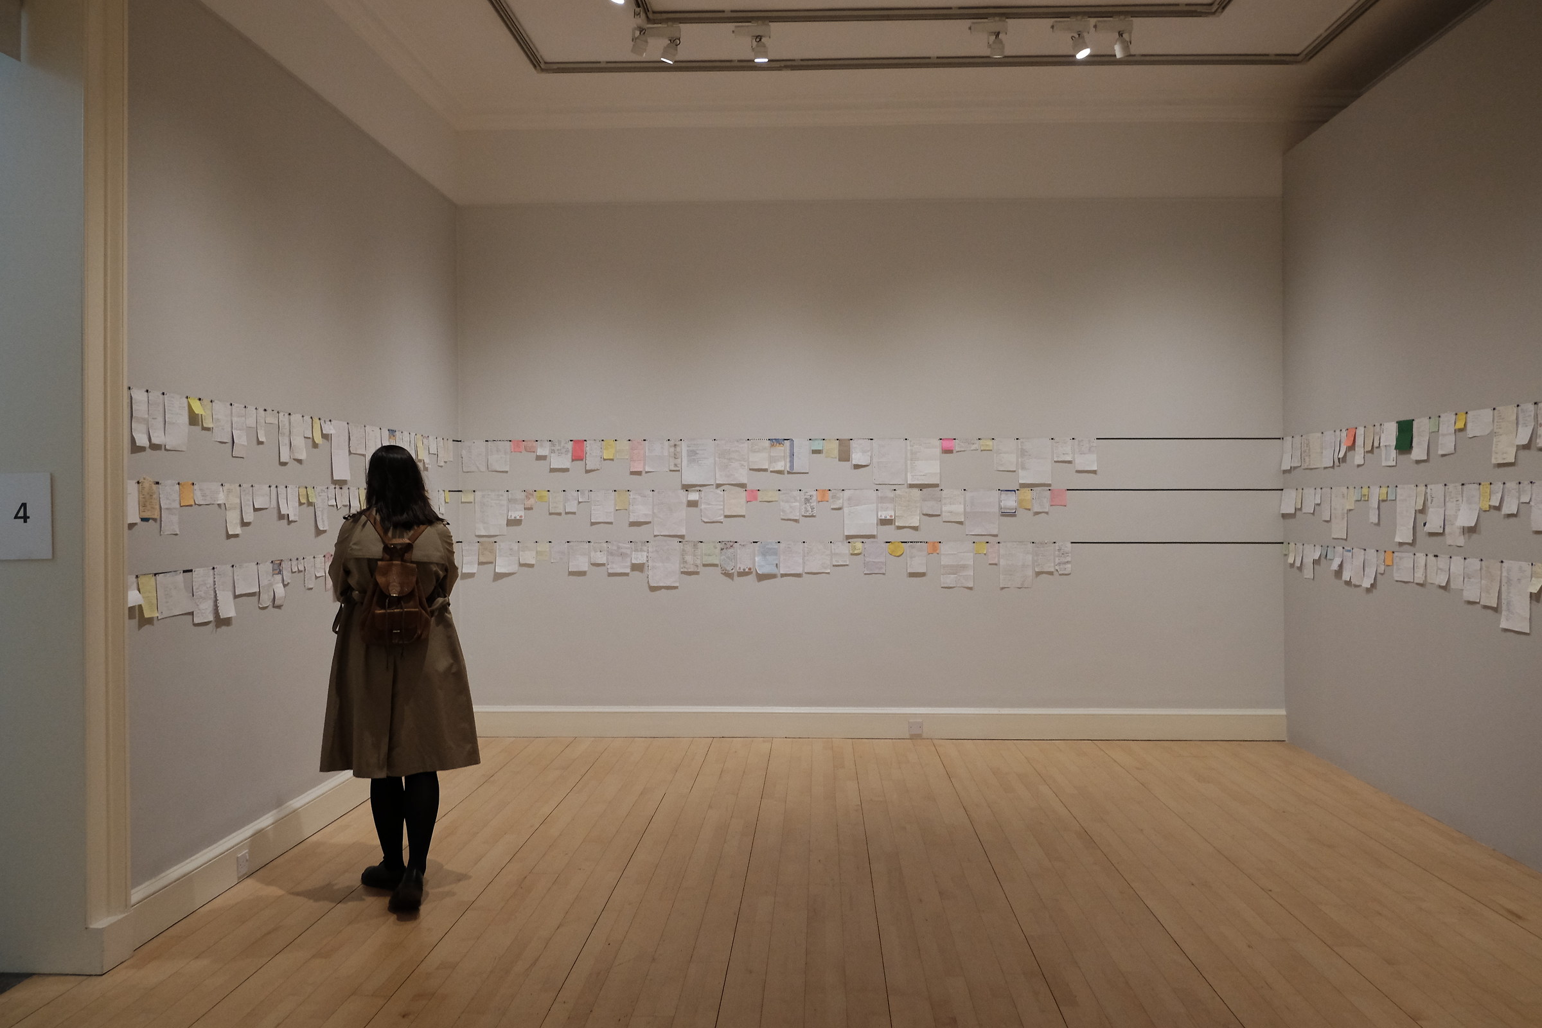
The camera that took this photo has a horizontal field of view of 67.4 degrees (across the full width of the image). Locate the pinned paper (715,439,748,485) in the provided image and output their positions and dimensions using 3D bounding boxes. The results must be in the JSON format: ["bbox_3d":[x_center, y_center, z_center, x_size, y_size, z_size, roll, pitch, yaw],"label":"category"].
[{"bbox_3d":[-0.255,-0.338,7.500,0.210,0.297,0.015,0,0,2],"label":"pinned paper"}]

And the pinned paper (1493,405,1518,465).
[{"bbox_3d":[3.221,-0.343,5.073,0.010,0.247,0.168,0,1,2],"label":"pinned paper"}]

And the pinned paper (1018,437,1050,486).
[{"bbox_3d":[1.728,-0.343,7.557,0.210,0.294,0.010,0,1,2],"label":"pinned paper"}]

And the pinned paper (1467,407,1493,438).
[{"bbox_3d":[3.229,-0.410,5.266,0.010,0.120,0.200,0,1,2],"label":"pinned paper"}]

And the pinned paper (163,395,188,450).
[{"bbox_3d":[-2.216,-0.337,4.310,0.010,0.205,0.152,0,1,2],"label":"pinned paper"}]

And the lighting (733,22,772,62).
[{"bbox_3d":[-0.102,-2.488,6.094,0.205,0.190,0.090,0,0,2],"label":"lighting"}]

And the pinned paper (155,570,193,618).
[{"bbox_3d":[-2.212,0.299,4.297,0.015,0.180,0.235,0,1,2],"label":"pinned paper"}]

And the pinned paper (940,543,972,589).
[{"bbox_3d":[1.201,0.329,7.451,0.210,0.297,0.015,0,0,2],"label":"pinned paper"}]

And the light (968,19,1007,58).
[{"bbox_3d":[1.137,-2.487,6.048,0.205,0.190,0.090,0,0,2],"label":"light"}]

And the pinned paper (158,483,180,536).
[{"bbox_3d":[-2.240,-0.018,4.308,0.015,0.195,0.125,0,0,3],"label":"pinned paper"}]

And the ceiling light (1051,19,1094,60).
[{"bbox_3d":[1.568,-2.479,6.032,0.205,0.190,0.090,0,0,2],"label":"ceiling light"}]

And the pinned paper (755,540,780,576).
[{"bbox_3d":[-0.022,0.289,7.616,0.150,0.213,0.015,0,1,2],"label":"pinned paper"}]

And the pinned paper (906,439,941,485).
[{"bbox_3d":[0.984,-0.338,7.454,0.210,0.297,0.015,0,0,2],"label":"pinned paper"}]

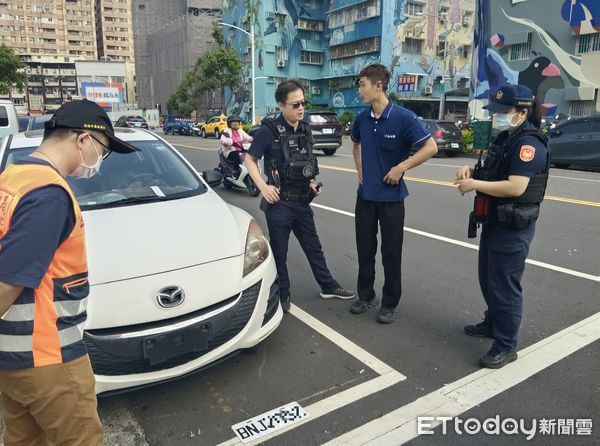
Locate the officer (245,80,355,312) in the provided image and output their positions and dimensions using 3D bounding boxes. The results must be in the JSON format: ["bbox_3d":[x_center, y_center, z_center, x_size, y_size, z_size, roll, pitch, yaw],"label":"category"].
[{"bbox_3d":[0.008,-0.182,3.468,0.720,1.730,0.500,-8,15,-29],"label":"officer"}]

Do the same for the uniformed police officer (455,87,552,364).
[{"bbox_3d":[1.230,0.025,2.718,0.570,1.640,0.480,-1,13,0],"label":"uniformed police officer"}]

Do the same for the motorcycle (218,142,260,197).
[{"bbox_3d":[-1.262,-1.191,9.297,0.680,1.100,1.780,-9,15,-32],"label":"motorcycle"}]

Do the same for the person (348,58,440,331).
[{"bbox_3d":[0.608,-0.184,3.295,0.600,1.800,0.380,6,15,27],"label":"person"}]

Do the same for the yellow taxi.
[{"bbox_3d":[-6.179,-7.555,35.393,1.820,1.700,4.450,-9,15,-31],"label":"yellow taxi"}]

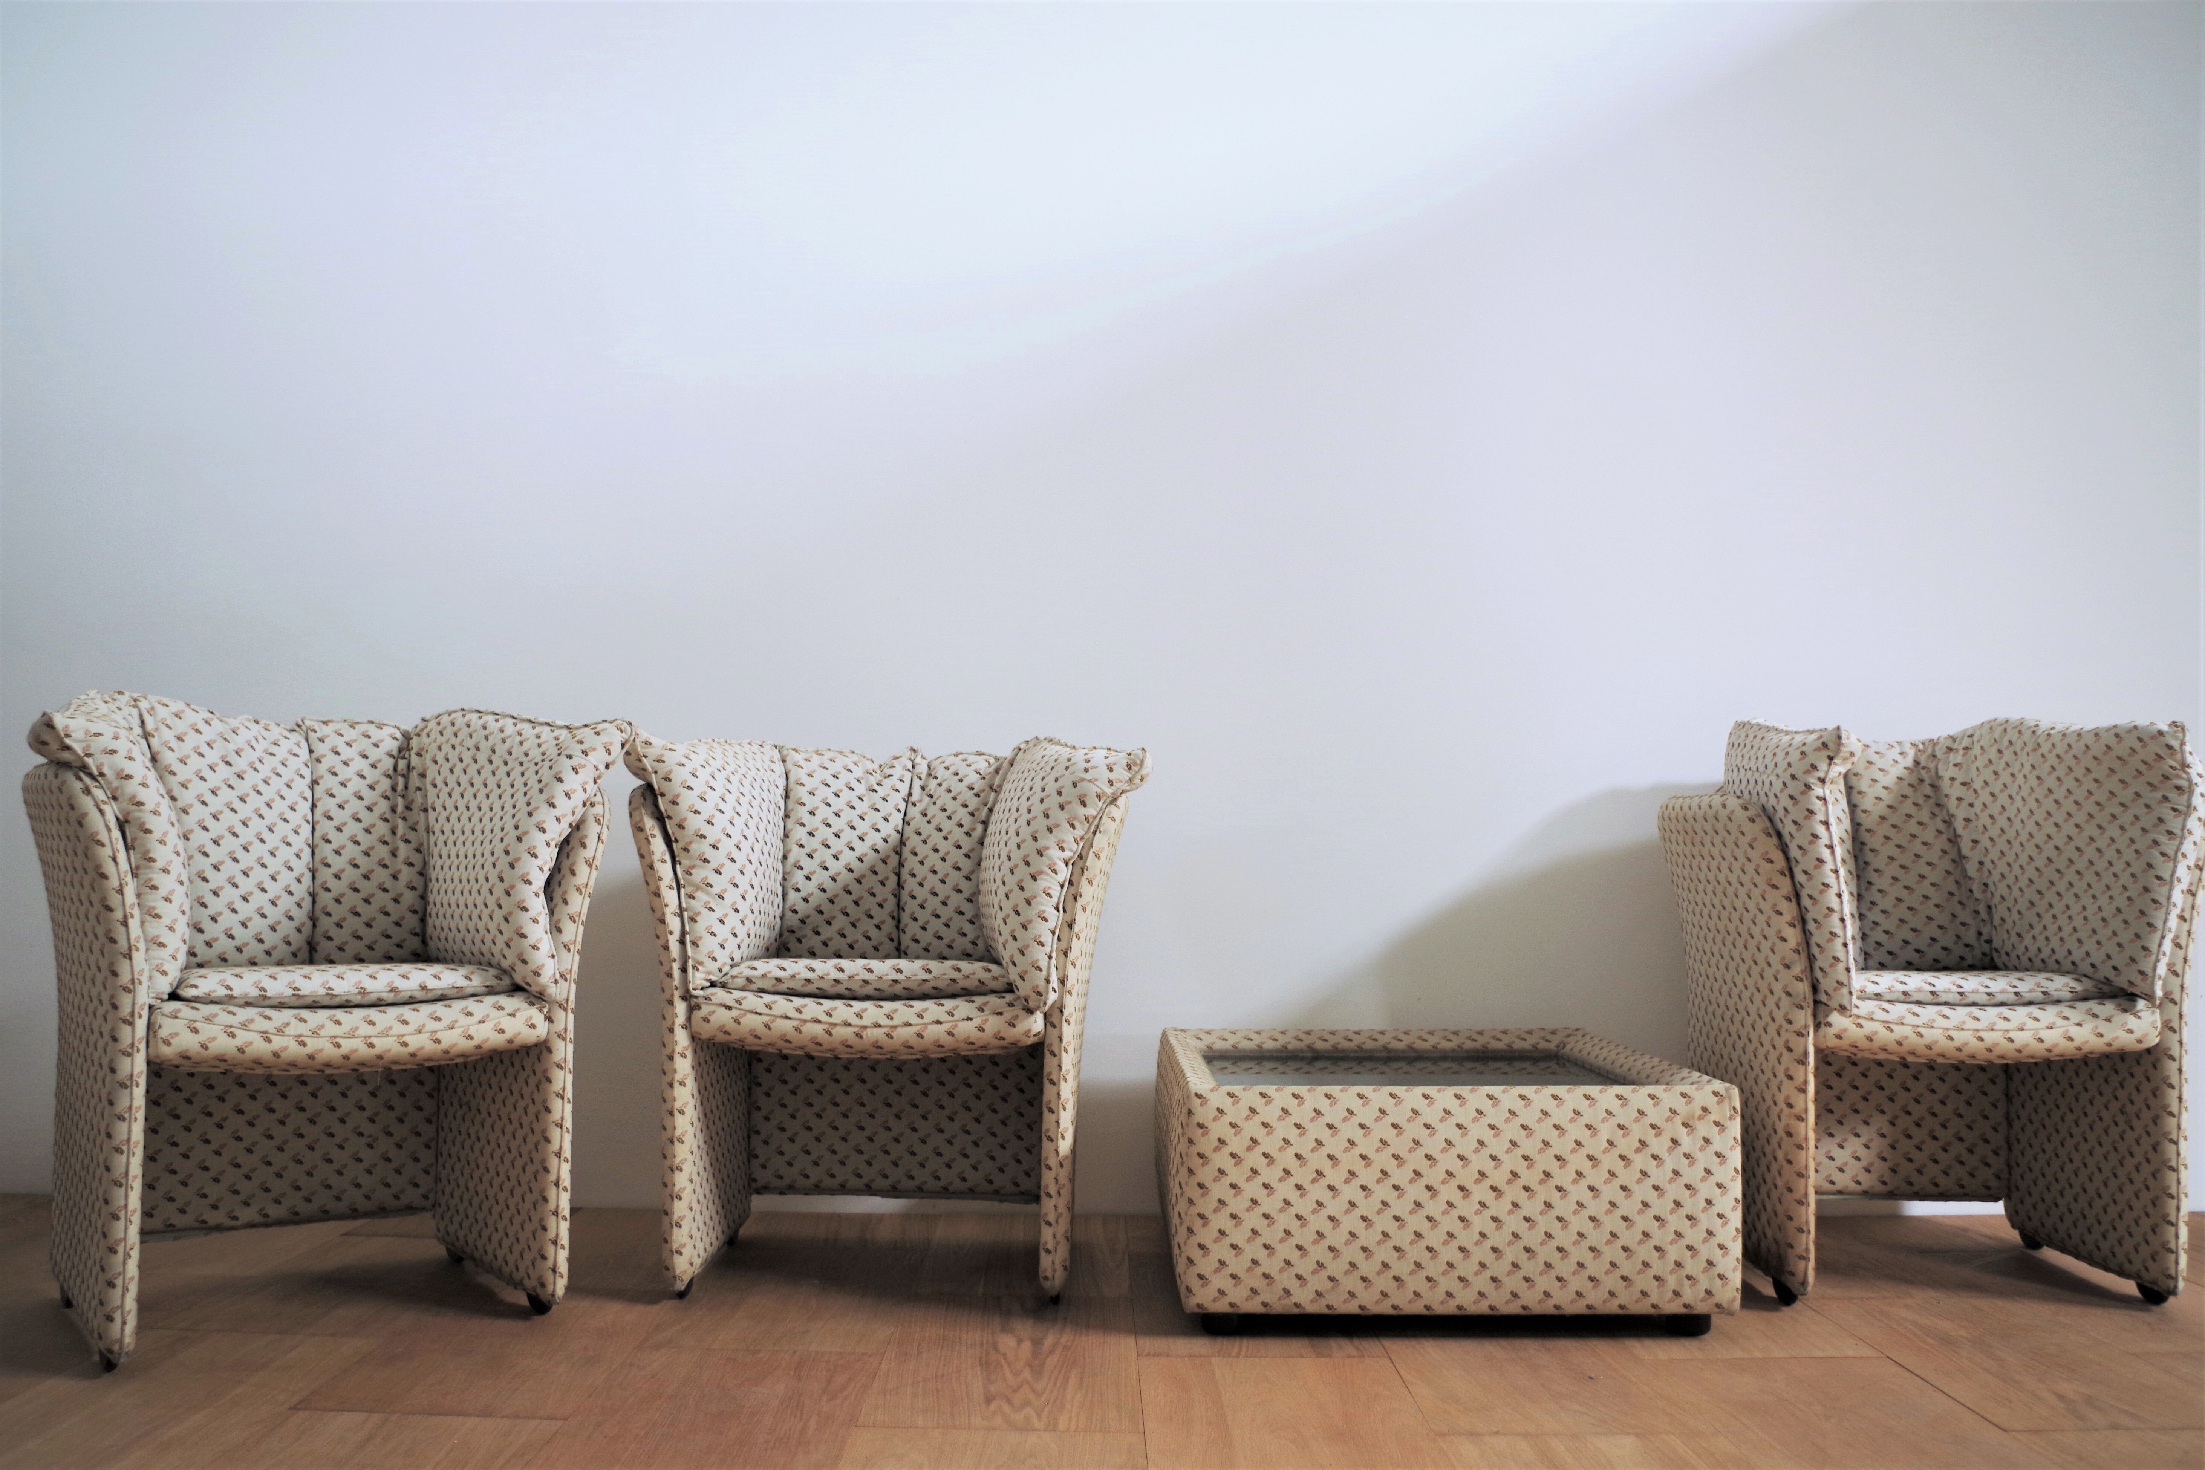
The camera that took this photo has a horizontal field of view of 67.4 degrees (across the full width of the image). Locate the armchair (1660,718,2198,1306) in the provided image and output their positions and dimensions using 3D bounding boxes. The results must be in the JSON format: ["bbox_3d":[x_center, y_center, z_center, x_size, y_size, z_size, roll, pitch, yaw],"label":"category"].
[{"bbox_3d":[1.208,0.397,2.476,0.716,0.814,0.588,0,-4,3],"label":"armchair"}]

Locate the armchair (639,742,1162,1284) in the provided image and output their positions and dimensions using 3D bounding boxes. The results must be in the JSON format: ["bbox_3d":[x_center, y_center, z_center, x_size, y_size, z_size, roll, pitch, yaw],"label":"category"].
[{"bbox_3d":[-0.321,0.402,2.491,0.716,0.789,0.588,1,-4,-1],"label":"armchair"}]

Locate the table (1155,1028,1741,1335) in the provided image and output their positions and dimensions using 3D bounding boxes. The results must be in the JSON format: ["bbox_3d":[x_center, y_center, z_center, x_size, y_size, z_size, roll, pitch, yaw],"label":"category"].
[{"bbox_3d":[0.455,0.633,2.424,0.713,0.329,0.673,1,-4,0],"label":"table"}]

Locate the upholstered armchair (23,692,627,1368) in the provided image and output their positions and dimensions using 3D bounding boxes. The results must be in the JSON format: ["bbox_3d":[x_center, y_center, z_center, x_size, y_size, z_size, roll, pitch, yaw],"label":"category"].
[{"bbox_3d":[-1.056,0.362,2.206,0.716,0.802,0.588,4,-6,-39],"label":"upholstered armchair"}]

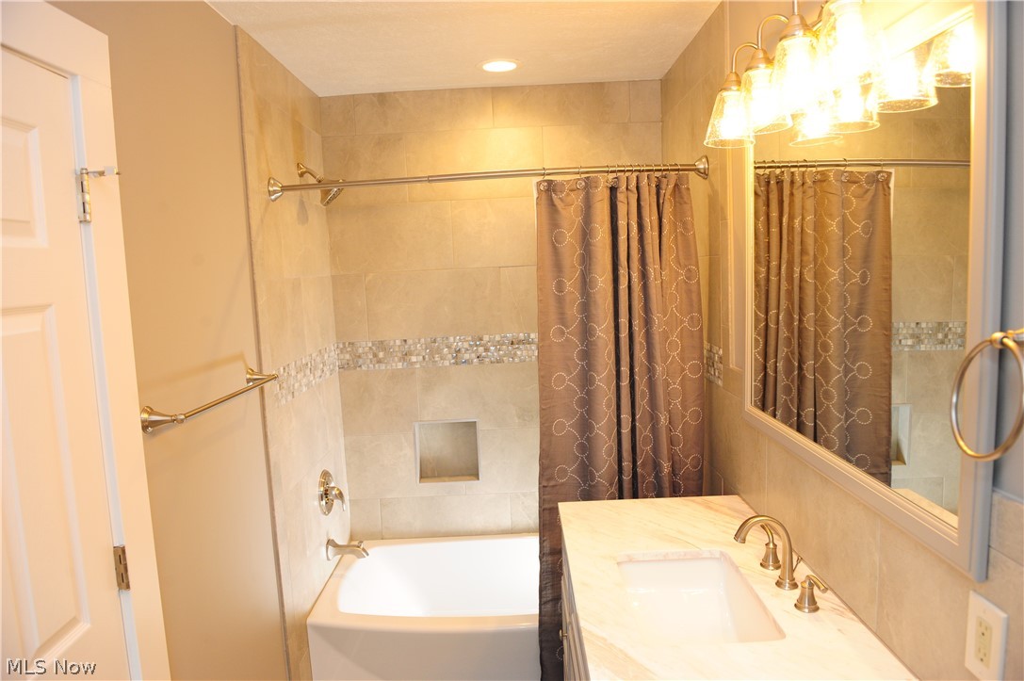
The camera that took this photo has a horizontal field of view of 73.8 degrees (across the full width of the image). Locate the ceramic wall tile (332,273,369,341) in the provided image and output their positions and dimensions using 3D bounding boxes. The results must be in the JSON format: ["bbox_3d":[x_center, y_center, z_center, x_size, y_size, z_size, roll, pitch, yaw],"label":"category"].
[{"bbox_3d":[-0.733,-0.146,3.101,0.147,0.305,0.010,-3,6,1],"label":"ceramic wall tile"}]

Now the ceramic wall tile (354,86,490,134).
[{"bbox_3d":[-0.389,-1.008,3.012,0.608,0.169,0.010,-3,6,1],"label":"ceramic wall tile"}]

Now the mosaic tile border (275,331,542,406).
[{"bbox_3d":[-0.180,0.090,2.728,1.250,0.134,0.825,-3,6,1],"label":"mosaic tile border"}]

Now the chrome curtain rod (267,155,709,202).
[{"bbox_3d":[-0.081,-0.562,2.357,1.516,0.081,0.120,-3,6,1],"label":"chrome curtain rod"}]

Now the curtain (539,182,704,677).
[{"bbox_3d":[0.387,0.347,2.425,0.600,1.850,0.130,-3,6,1],"label":"curtain"}]

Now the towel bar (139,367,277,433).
[{"bbox_3d":[-0.773,0.140,1.826,0.095,0.060,0.645,-3,6,1],"label":"towel bar"}]

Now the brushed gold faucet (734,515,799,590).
[{"bbox_3d":[0.585,0.485,1.565,0.144,0.168,0.051,-3,6,1],"label":"brushed gold faucet"}]

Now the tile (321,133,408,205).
[{"bbox_3d":[-0.654,-0.762,3.057,0.373,0.307,0.010,-3,6,1],"label":"tile"}]

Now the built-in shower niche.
[{"bbox_3d":[-0.294,0.513,3.205,0.290,0.288,0.090,-3,6,1],"label":"built-in shower niche"}]

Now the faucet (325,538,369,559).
[{"bbox_3d":[-0.686,0.877,2.862,0.166,0.092,0.066,-3,6,1],"label":"faucet"}]

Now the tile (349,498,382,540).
[{"bbox_3d":[-0.691,0.848,3.225,0.150,0.199,0.010,-3,6,1],"label":"tile"}]

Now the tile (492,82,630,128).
[{"bbox_3d":[0.218,-1.034,3.005,0.601,0.169,0.010,-3,6,1],"label":"tile"}]

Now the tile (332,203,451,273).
[{"bbox_3d":[-0.543,-0.461,3.068,0.553,0.303,0.010,-3,6,1],"label":"tile"}]

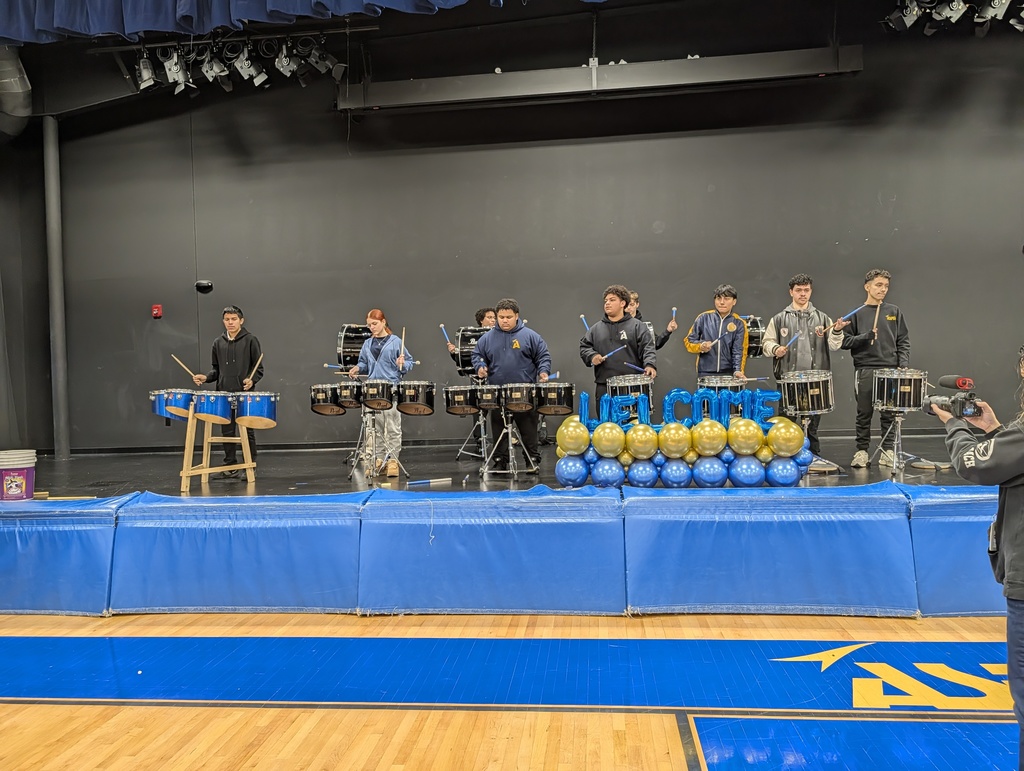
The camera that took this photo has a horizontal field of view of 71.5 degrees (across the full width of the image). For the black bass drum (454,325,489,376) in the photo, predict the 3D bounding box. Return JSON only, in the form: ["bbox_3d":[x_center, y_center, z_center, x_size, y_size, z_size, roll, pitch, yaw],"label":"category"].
[{"bbox_3d":[-0.370,-0.349,7.300,0.420,0.490,0.490,-2,0,7],"label":"black bass drum"}]

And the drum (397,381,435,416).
[{"bbox_3d":[-0.856,0.117,6.370,0.360,0.310,0.360,2,0,6],"label":"drum"}]

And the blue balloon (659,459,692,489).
[{"bbox_3d":[1.174,0.626,5.080,0.228,0.220,0.228,-2,0,7],"label":"blue balloon"}]

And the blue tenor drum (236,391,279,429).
[{"bbox_3d":[-2.244,0.220,6.250,0.380,0.335,0.380,-2,0,7],"label":"blue tenor drum"}]

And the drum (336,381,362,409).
[{"bbox_3d":[-1.384,0.086,6.150,0.235,0.230,0.235,-2,0,12],"label":"drum"}]

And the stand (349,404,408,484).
[{"bbox_3d":[-1.205,0.509,6.300,0.550,0.690,0.470,-2,0,6],"label":"stand"}]

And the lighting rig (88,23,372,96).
[{"bbox_3d":[-2.919,-3.383,7.400,3.000,0.500,0.400,-2,1,7],"label":"lighting rig"}]

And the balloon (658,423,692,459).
[{"bbox_3d":[1.235,0.419,5.370,0.255,0.260,0.255,-2,1,7],"label":"balloon"}]

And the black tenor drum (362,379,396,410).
[{"bbox_3d":[-1.149,0.082,6.120,0.285,0.255,0.285,-2,0,12],"label":"black tenor drum"}]

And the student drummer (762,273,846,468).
[{"bbox_3d":[2.633,-0.144,6.400,0.700,1.740,0.500,-2,1,17],"label":"student drummer"}]

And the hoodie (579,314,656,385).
[{"bbox_3d":[1.002,-0.346,6.750,0.690,0.670,0.460,-2,0,19],"label":"hoodie"}]

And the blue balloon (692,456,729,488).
[{"bbox_3d":[1.482,0.648,5.310,0.255,0.255,0.255,-2,1,7],"label":"blue balloon"}]

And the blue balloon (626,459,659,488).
[{"bbox_3d":[0.962,0.655,5.200,0.225,0.230,0.225,-2,0,6],"label":"blue balloon"}]

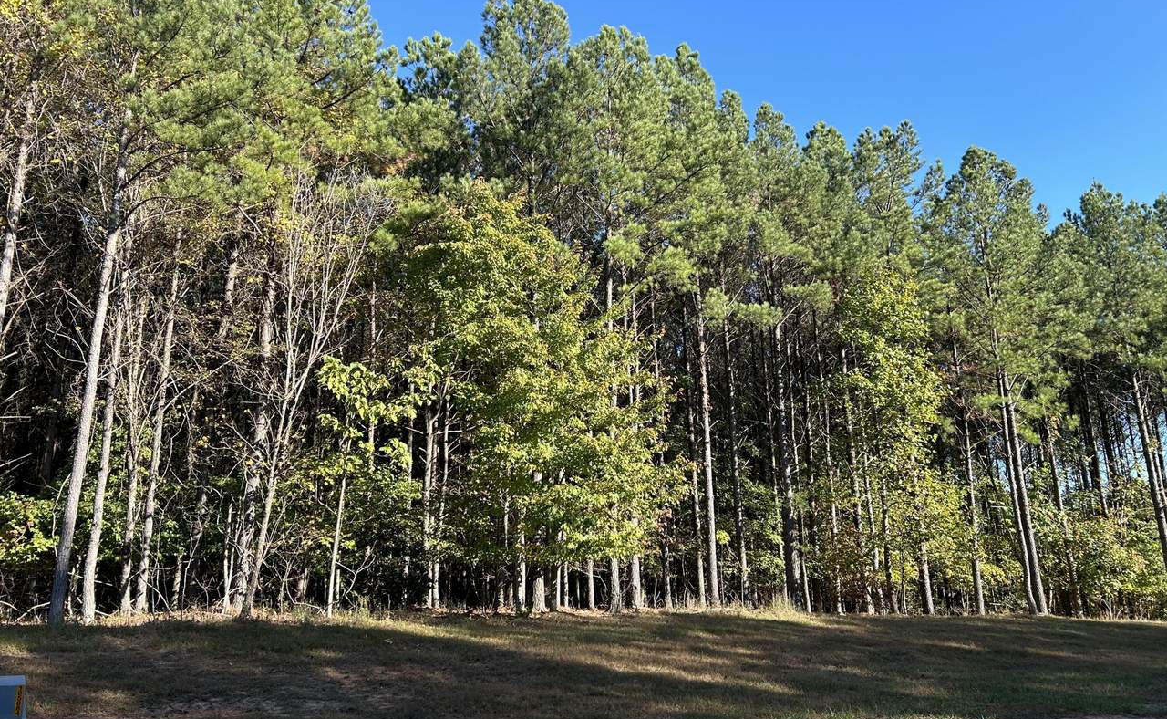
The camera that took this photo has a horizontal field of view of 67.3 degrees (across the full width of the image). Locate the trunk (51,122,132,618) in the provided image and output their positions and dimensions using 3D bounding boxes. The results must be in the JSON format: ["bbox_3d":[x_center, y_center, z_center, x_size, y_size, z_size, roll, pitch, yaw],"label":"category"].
[{"bbox_3d":[-11.760,-0.230,21.093,0.534,12.577,0.360,-1,-15,0],"label":"trunk"}]

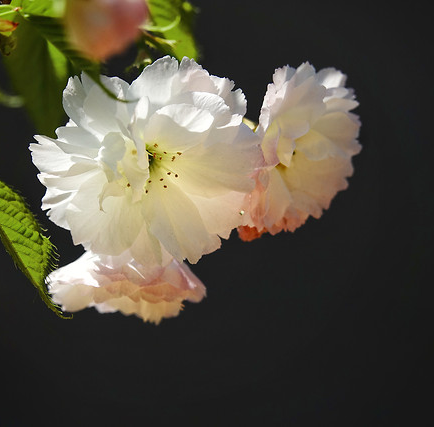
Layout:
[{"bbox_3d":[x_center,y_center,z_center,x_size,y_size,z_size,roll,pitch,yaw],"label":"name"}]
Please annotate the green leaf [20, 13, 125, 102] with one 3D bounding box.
[{"bbox_3d":[-0.029,-0.031,1.450,0.026,0.009,0.007,41,0,0],"label":"green leaf"}]

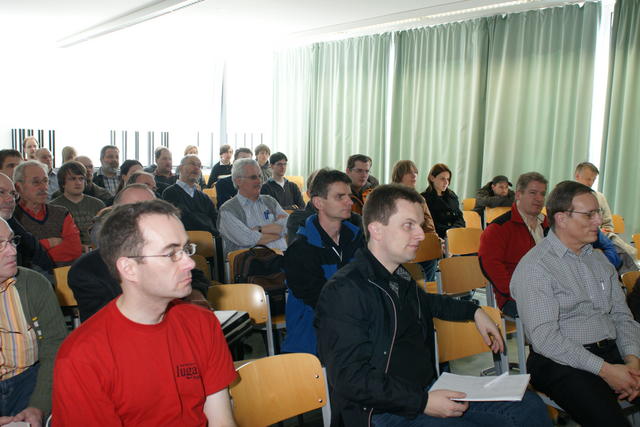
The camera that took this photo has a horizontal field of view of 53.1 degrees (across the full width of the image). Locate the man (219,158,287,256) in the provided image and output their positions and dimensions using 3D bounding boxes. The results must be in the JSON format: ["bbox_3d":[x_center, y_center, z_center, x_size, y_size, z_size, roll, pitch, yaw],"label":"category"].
[{"bbox_3d":[-0.287,0.350,3.673,0.520,1.300,0.820,-6,11,-40],"label":"man"}]

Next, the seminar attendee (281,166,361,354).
[{"bbox_3d":[0.190,0.465,2.873,0.520,1.300,0.820,-6,11,-40],"label":"seminar attendee"}]

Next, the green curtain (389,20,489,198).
[{"bbox_3d":[1.506,-1.098,8.703,0.160,2.800,1.795,-4,10,-35],"label":"green curtain"}]

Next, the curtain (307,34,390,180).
[{"bbox_3d":[0.377,-1.379,10.249,0.200,2.720,2.250,-4,10,-32],"label":"curtain"}]

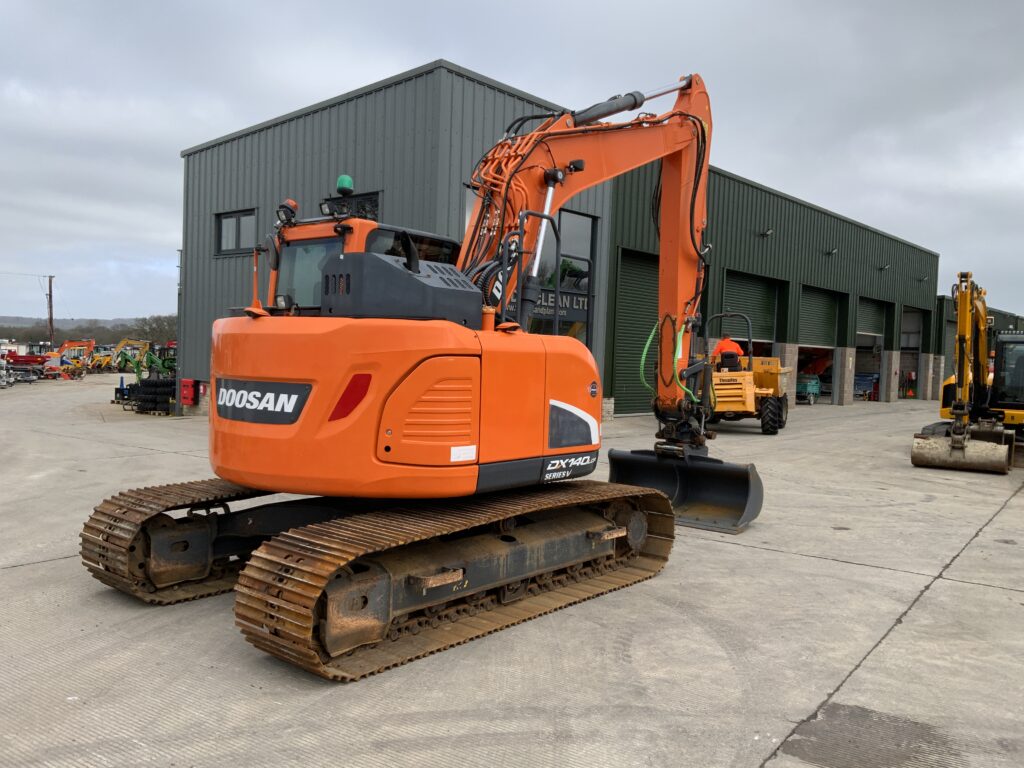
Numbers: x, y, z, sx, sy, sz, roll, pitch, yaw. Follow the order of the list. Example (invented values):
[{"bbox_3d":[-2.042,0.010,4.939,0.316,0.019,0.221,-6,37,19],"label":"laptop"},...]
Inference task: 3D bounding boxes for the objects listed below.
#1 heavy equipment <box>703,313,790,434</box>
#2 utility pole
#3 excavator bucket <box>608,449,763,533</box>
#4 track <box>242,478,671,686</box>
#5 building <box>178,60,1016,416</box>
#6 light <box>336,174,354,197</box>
[{"bbox_3d":[5.886,-0.296,22.100,2.150,2.880,4.100,3,3,23],"label":"heavy equipment"},{"bbox_3d":[-40.822,-5.714,76.000,0.650,8.000,0.400,0,3,0],"label":"utility pole"},{"bbox_3d":[1.882,1.145,9.745,1.740,0.780,0.660,3,2,40],"label":"excavator bucket"},{"bbox_3d":[-0.090,1.217,6.071,0.700,0.730,3.755,3,2,40],"label":"track"},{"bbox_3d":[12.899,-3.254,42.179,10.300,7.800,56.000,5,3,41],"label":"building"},{"bbox_3d":[-1.291,-1.539,6.650,0.135,0.165,0.135,2,2,0],"label":"light"}]

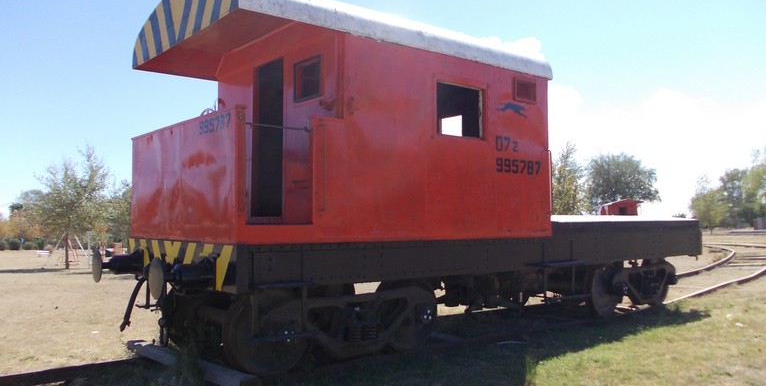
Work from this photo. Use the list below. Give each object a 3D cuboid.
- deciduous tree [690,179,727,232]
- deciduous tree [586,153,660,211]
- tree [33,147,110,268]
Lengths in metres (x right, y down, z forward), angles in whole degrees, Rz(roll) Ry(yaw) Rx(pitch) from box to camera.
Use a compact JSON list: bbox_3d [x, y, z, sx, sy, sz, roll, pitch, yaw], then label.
[{"bbox_3d":[38.480,1.591,73.000,4.320,6.600,4.320,-1,-3,28],"label":"deciduous tree"},{"bbox_3d":[29.509,0.061,76.000,8.650,10.060,8.650,-1,-3,21],"label":"deciduous tree"},{"bbox_3d":[-12.321,0.574,24.500,2.970,4.830,2.970,1,-3,-27],"label":"tree"}]

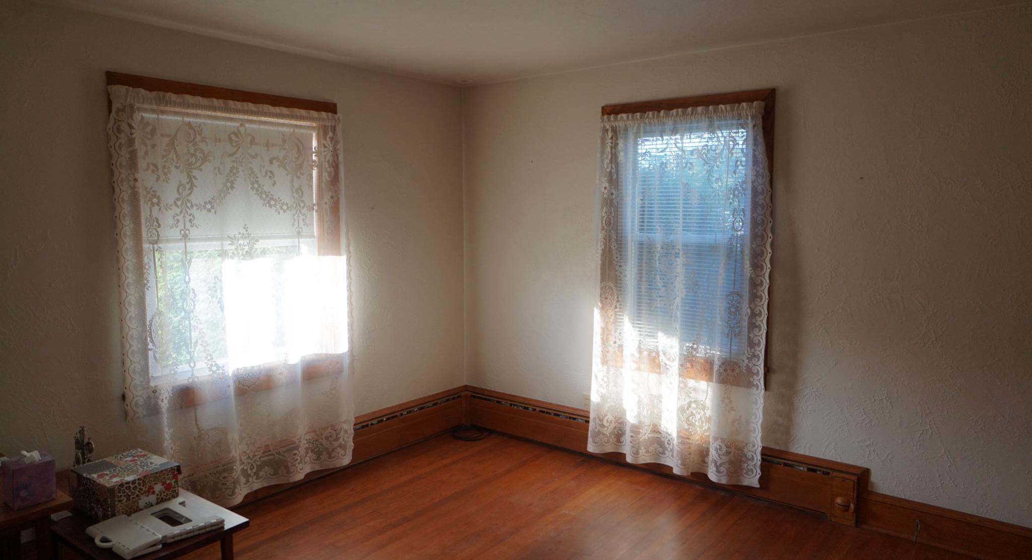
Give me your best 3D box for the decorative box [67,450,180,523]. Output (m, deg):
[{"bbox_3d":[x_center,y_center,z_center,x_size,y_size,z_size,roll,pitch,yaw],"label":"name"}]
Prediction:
[{"bbox_3d":[-1.507,0.785,2.662,0.300,0.128,0.252,4,7,34],"label":"decorative box"}]

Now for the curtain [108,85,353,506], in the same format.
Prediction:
[{"bbox_3d":[-1.388,0.122,3.596,0.120,2.057,1.260,5,8,38],"label":"curtain"}]

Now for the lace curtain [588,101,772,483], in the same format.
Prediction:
[{"bbox_3d":[0.891,0.085,3.909,1.059,2.067,0.120,5,8,38],"label":"lace curtain"}]

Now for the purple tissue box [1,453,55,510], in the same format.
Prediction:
[{"bbox_3d":[-1.561,0.643,2.208,0.109,0.132,0.112,5,8,39],"label":"purple tissue box"}]

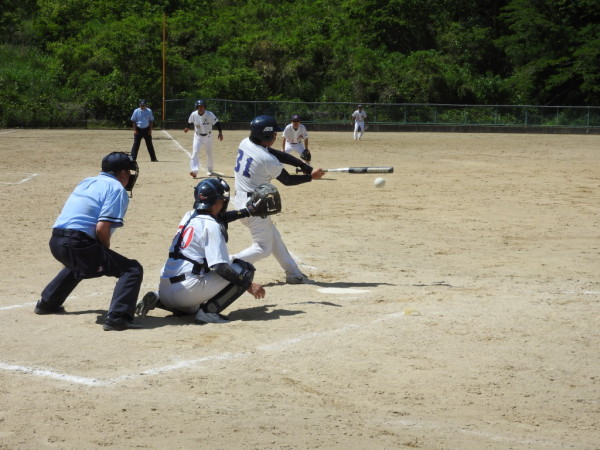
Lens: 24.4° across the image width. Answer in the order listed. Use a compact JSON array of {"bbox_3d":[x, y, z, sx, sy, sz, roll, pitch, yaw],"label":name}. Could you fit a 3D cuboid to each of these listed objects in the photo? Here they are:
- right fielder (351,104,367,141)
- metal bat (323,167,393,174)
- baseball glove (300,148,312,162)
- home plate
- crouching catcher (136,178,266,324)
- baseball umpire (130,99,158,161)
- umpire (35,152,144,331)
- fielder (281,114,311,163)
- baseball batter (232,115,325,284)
[{"bbox_3d":[2.737,-4.798,65.090,0.700,1.680,0.450,1,5,2],"label":"right fielder"},{"bbox_3d":[0.405,-0.485,12.350,0.860,0.060,0.060,0,4,-2],"label":"metal bat"},{"bbox_3d":[0.141,-1.505,30.019,0.250,0.290,0.170,1,5,0],"label":"baseball glove"},{"bbox_3d":[0.314,0.579,11.816,0.432,0.025,0.432,5,6,38],"label":"home plate"},{"bbox_3d":[-0.667,0.167,10.369,0.980,1.020,0.780,-4,7,-45],"label":"crouching catcher"},{"bbox_3d":[-4.254,-2.579,38.087,0.680,1.670,0.420,0,5,-12],"label":"baseball umpire"},{"bbox_3d":[-1.494,0.086,10.073,0.800,1.210,1.030,-4,7,-45],"label":"umpire"},{"bbox_3d":[-0.067,-1.702,30.210,0.700,1.380,0.600,1,5,0],"label":"fielder"},{"bbox_3d":[-0.312,-0.217,12.106,0.720,1.500,1.080,5,7,42],"label":"baseball batter"}]

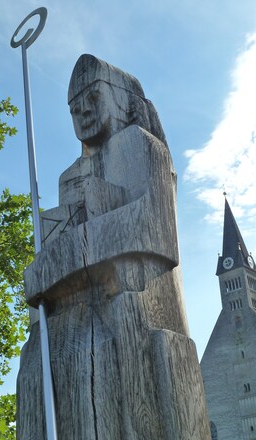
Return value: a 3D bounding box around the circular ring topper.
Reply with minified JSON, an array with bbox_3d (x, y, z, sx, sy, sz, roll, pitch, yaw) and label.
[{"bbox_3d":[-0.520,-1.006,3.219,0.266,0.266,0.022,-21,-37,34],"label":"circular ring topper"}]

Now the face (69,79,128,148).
[{"bbox_3d":[-0.150,-0.514,3.219,0.201,0.296,0.256,18,-32,-39],"label":"face"}]

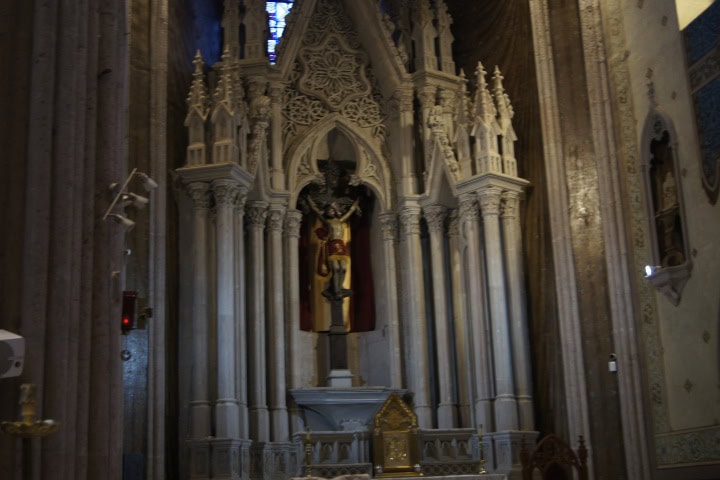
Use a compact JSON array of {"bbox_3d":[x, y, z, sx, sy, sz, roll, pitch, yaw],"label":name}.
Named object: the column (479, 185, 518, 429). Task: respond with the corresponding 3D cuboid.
[{"bbox_3d":[1.862,0.893,12.151,0.301,3.275,0.301,-2,-13,0],"label":"column"}]

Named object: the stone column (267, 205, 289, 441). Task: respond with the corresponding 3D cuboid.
[{"bbox_3d":[-1.210,1.164,13.171,0.263,3.487,0.263,1,-13,-16],"label":"stone column"}]

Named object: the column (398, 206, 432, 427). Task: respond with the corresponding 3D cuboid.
[{"bbox_3d":[0.886,1.148,13.792,0.307,3.440,0.307,1,-13,-16],"label":"column"}]

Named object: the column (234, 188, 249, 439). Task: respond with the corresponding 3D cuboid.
[{"bbox_3d":[-1.599,0.941,12.220,0.177,3.442,0.177,1,-13,-16],"label":"column"}]

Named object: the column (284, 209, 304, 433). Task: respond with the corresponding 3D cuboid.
[{"bbox_3d":[-0.960,1.168,13.502,0.240,3.395,0.240,1,-13,-16],"label":"column"}]

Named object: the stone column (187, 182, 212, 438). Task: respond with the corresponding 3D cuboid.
[{"bbox_3d":[-2.031,0.862,11.407,0.315,3.221,0.315,-5,-13,11],"label":"stone column"}]

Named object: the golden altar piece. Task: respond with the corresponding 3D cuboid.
[{"bbox_3d":[0.414,2.267,10.550,0.500,0.948,0.420,1,-13,-13],"label":"golden altar piece"}]

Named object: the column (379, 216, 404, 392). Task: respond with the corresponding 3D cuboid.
[{"bbox_3d":[0.457,1.125,13.260,0.237,3.101,0.237,1,-13,-13],"label":"column"}]

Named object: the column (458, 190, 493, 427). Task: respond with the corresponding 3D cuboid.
[{"bbox_3d":[1.577,0.962,12.342,0.250,3.223,0.250,-2,-13,0],"label":"column"}]

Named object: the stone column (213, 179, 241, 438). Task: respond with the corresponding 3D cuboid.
[{"bbox_3d":[-1.783,0.857,11.993,0.333,3.496,0.333,1,-13,-16],"label":"stone column"}]

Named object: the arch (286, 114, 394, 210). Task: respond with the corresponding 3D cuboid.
[{"bbox_3d":[-0.330,-1.250,14.268,1.681,1.602,0.350,1,-13,-16],"label":"arch"}]

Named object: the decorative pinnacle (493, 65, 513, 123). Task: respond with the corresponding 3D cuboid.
[{"bbox_3d":[2.210,-2.289,14.033,0.249,0.964,0.249,1,-13,-16],"label":"decorative pinnacle"}]

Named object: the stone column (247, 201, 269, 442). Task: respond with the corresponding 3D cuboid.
[{"bbox_3d":[-1.410,1.083,12.338,0.260,3.297,0.260,1,-13,-13],"label":"stone column"}]

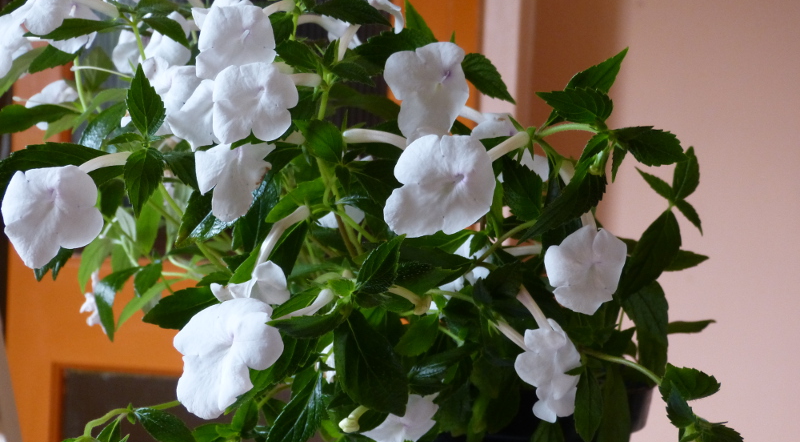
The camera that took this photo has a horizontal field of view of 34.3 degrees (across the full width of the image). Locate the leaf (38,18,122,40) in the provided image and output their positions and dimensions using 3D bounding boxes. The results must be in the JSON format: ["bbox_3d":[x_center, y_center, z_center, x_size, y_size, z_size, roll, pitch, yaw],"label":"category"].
[{"bbox_3d":[-0.159,-0.096,0.645,0.042,0.011,0.018,6,6,0],"label":"leaf"}]

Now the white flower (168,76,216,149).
[{"bbox_3d":[-0.106,-0.059,0.700,0.042,0.042,0.022,3,10,20],"label":"white flower"}]

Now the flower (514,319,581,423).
[{"bbox_3d":[0.067,0.068,0.585,0.030,0.043,0.018,-1,18,-45],"label":"flower"}]

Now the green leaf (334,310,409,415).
[{"bbox_3d":[-0.013,0.066,0.605,0.031,0.053,0.012,-30,0,24],"label":"green leaf"}]

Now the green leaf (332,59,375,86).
[{"bbox_3d":[-0.025,-0.082,0.710,0.026,0.007,0.014,21,34,21],"label":"green leaf"}]

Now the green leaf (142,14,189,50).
[{"bbox_3d":[-0.124,-0.099,0.685,0.034,0.007,0.016,32,38,17],"label":"green leaf"}]

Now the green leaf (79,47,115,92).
[{"bbox_3d":[-0.185,-0.092,0.790,0.019,0.027,0.009,3,0,-5],"label":"green leaf"}]

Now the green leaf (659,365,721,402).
[{"bbox_3d":[0.145,0.081,0.647,0.029,0.020,0.010,-2,-33,10],"label":"green leaf"}]

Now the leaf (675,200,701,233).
[{"bbox_3d":[0.153,-0.002,0.685,0.010,0.024,0.006,-16,-31,-35],"label":"leaf"}]

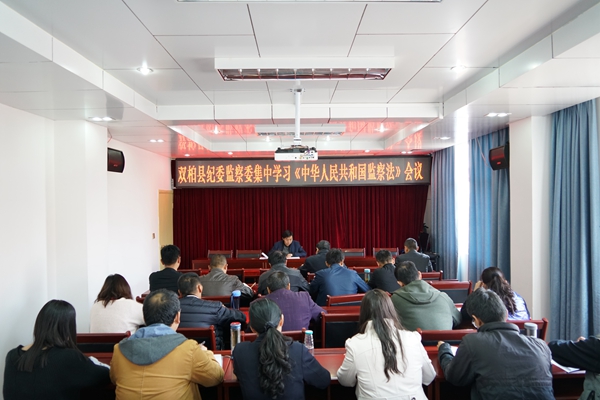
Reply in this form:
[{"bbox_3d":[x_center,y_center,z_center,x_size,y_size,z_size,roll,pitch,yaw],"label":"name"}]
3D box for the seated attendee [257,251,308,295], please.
[{"bbox_3d":[-0.191,1.164,4.360,0.560,1.200,0.740,-1,0,0],"label":"seated attendee"}]

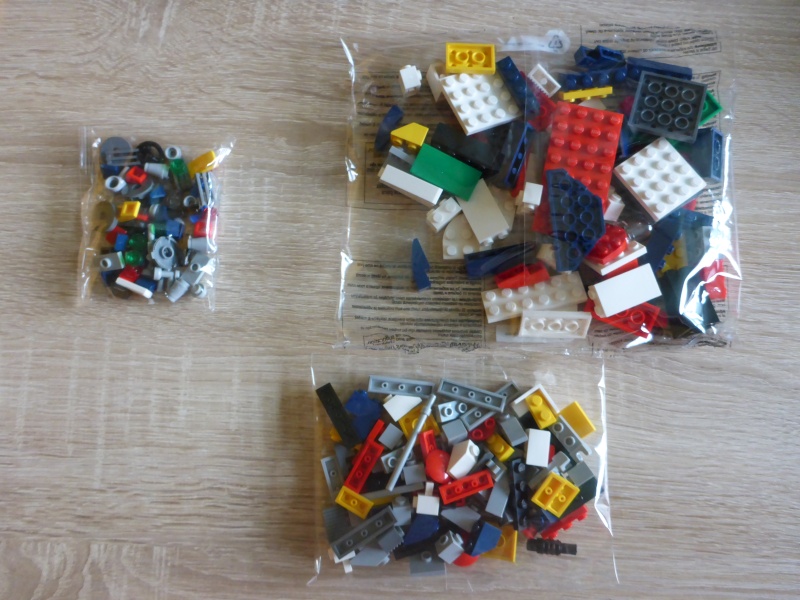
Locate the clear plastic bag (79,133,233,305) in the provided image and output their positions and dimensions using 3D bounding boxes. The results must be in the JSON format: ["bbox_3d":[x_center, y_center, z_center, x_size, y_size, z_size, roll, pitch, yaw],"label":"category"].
[{"bbox_3d":[-0.126,-0.042,0.321,0.072,0.018,0.091,1,81,0],"label":"clear plastic bag"}]

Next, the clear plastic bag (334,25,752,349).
[{"bbox_3d":[0.069,-0.061,0.317,0.200,0.032,0.168,-1,81,0],"label":"clear plastic bag"}]

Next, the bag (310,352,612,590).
[{"bbox_3d":[0.029,0.078,0.299,0.143,0.022,0.107,0,81,0],"label":"bag"}]

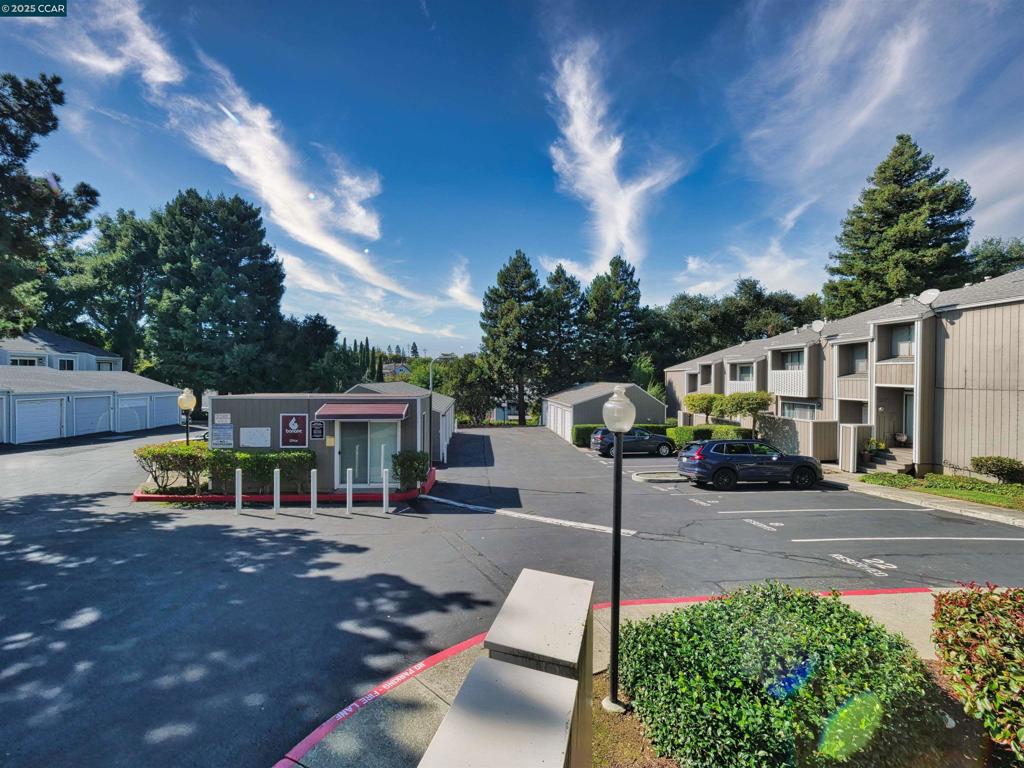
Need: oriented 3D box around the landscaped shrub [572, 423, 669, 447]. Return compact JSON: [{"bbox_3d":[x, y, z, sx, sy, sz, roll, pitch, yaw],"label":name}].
[{"bbox_3d":[7.350,3.500,28.200,6.600,1.370,1.300,0,1,-5],"label":"landscaped shrub"}]

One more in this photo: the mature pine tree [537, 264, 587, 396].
[{"bbox_3d":[5.550,-4.400,46.000,5.900,17.700,5.900,0,1,-5],"label":"mature pine tree"}]

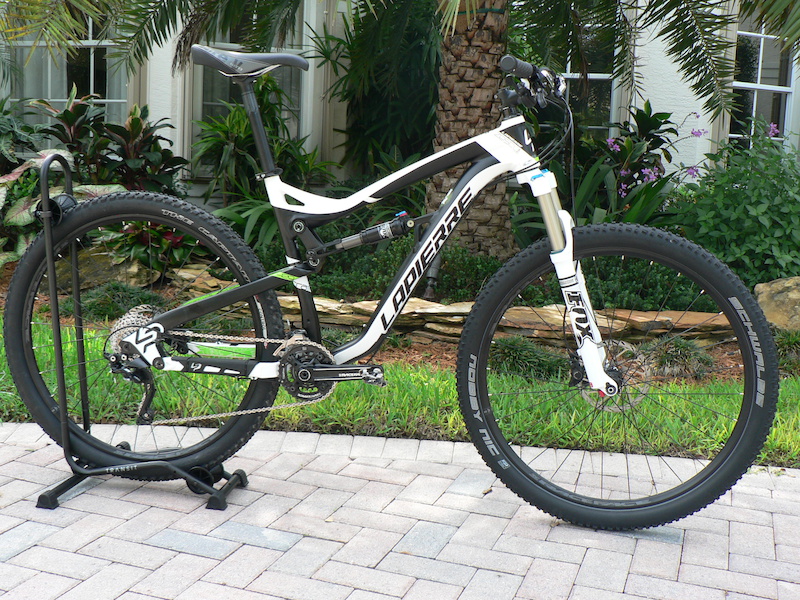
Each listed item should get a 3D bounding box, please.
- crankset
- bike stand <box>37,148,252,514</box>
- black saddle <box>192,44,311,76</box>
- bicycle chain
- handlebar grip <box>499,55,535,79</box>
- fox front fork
[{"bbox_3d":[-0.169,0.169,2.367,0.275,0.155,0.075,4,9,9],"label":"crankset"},{"bbox_3d":[-0.638,0.063,2.458,0.530,0.830,0.410,4,9,9],"label":"bike stand"},{"bbox_3d":[-0.349,-0.560,2.343,0.280,0.070,0.140,4,9,9],"label":"black saddle"},{"bbox_3d":[-0.412,0.207,2.412,0.515,0.250,0.020,4,9,9],"label":"bicycle chain"},{"bbox_3d":[0.234,-0.471,2.006,0.034,0.034,0.130,5,9,19],"label":"handlebar grip"},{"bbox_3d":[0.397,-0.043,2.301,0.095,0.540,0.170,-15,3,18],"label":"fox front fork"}]

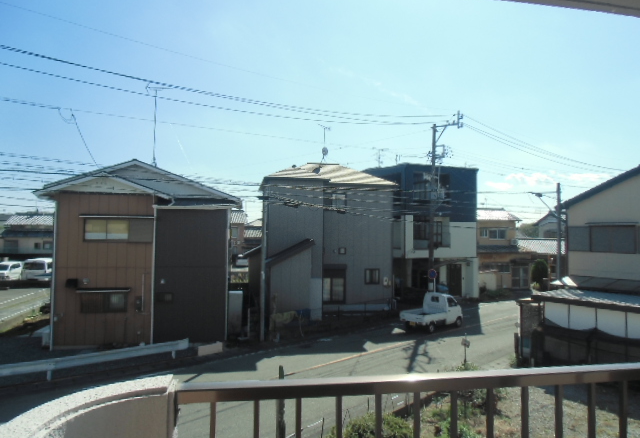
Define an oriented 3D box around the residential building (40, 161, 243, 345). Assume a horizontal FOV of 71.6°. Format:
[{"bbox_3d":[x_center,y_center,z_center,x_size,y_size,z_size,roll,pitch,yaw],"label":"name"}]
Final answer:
[{"bbox_3d":[-8.387,1.527,22.462,7.800,7.900,8.500,1,-3,-16],"label":"residential building"}]

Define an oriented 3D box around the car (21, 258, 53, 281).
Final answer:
[{"bbox_3d":[-24.817,4.512,39.537,1.700,1.980,4.700,2,-3,-20],"label":"car"}]

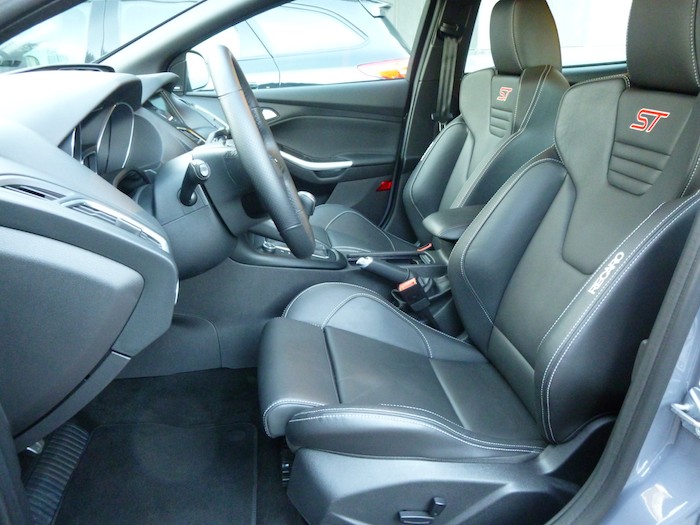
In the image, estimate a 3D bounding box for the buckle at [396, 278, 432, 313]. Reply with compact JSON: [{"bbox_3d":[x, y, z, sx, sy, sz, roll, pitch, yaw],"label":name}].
[{"bbox_3d":[0.156,0.081,1.313,0.046,0.070,0.026,-34,21,6],"label":"buckle"}]

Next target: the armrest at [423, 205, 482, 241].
[{"bbox_3d":[0.326,-0.104,1.392,0.280,0.055,0.145,-3,21,-7],"label":"armrest"}]

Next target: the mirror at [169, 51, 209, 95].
[{"bbox_3d":[-0.605,-0.698,1.988,0.130,0.160,0.240,3,21,7],"label":"mirror"}]

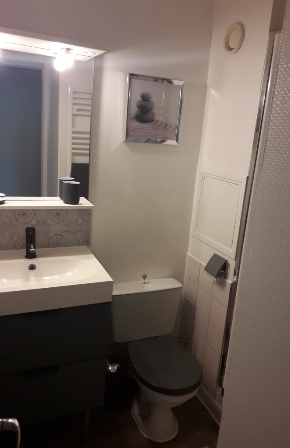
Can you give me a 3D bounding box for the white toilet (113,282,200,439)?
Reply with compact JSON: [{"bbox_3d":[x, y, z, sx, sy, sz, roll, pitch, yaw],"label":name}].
[{"bbox_3d":[0.072,0.781,2.018,0.440,0.724,0.630,-2,16,-24],"label":"white toilet"}]

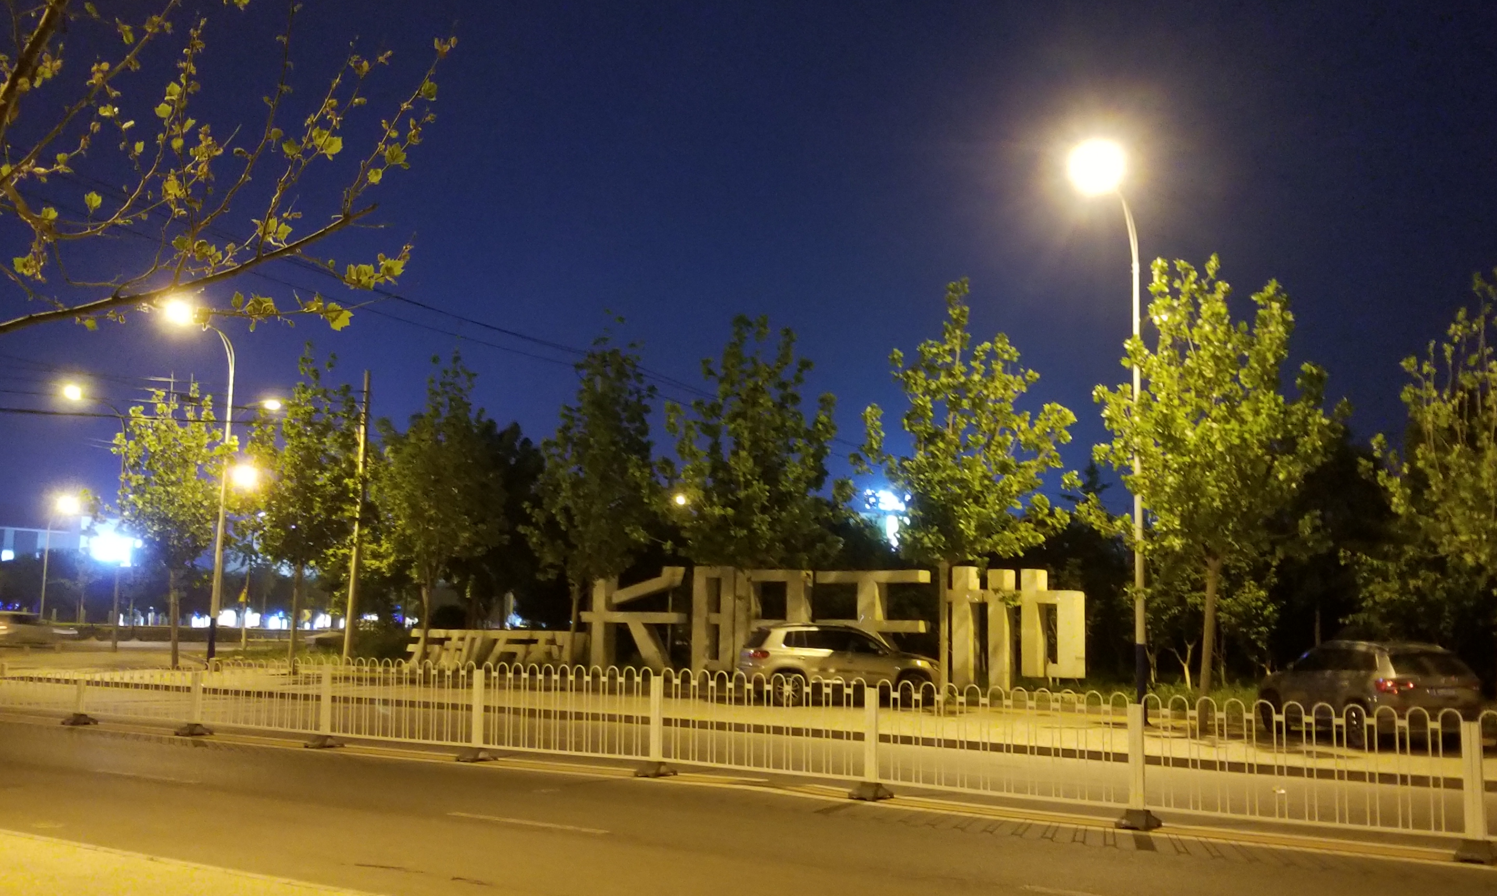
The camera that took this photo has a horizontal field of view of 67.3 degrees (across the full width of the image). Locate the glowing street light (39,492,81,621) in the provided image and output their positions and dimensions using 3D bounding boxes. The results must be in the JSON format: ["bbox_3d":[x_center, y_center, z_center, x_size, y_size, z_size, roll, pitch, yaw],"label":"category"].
[{"bbox_3d":[-35.220,5.795,57.285,1.600,6.891,0.400,0,-7,10],"label":"glowing street light"}]

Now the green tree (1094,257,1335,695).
[{"bbox_3d":[8.409,0.742,20.069,4.436,8.513,4.214,-2,-7,23],"label":"green tree"}]

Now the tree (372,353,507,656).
[{"bbox_3d":[-7.697,1.635,27.760,3.366,8.223,3.198,3,-7,-15],"label":"tree"}]

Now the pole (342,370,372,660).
[{"bbox_3d":[-10.843,1.894,30.966,0.300,8.255,0.300,1,-6,0],"label":"pole"}]

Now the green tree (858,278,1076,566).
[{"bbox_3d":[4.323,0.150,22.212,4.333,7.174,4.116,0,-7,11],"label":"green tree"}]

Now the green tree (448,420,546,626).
[{"bbox_3d":[-7.858,2.862,34.924,3.172,7.508,3.013,2,-7,-12],"label":"green tree"}]

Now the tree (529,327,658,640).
[{"bbox_3d":[-3.638,1.381,25.901,3.088,8.374,2.934,2,-7,-8],"label":"tree"}]

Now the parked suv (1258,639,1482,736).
[{"bbox_3d":[10.612,4.249,19.809,1.810,1.630,4.420,1,-6,-3],"label":"parked suv"}]

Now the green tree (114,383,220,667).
[{"bbox_3d":[-16.380,2.115,31.702,3.212,8.013,3.052,4,-7,-27],"label":"green tree"}]

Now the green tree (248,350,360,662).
[{"bbox_3d":[-11.816,1.577,29.728,2.983,8.715,2.834,4,-7,-21],"label":"green tree"}]

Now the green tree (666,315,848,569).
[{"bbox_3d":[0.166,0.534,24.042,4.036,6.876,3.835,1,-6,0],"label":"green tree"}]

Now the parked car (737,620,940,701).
[{"bbox_3d":[1.910,4.608,24.218,4.480,1.680,1.810,2,-7,-10],"label":"parked car"}]

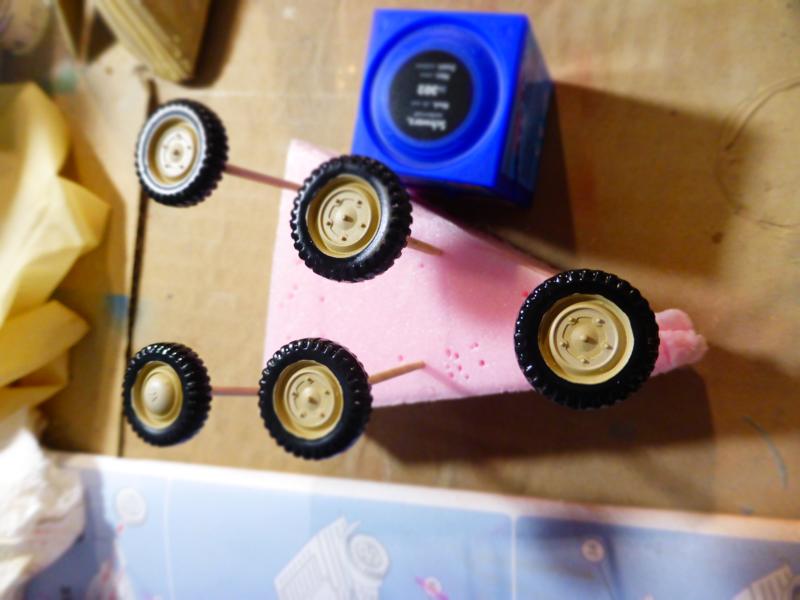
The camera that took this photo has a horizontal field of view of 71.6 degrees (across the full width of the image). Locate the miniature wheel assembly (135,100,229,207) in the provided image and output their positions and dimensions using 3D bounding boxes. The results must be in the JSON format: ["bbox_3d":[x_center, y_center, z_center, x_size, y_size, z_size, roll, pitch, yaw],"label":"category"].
[{"bbox_3d":[-0.043,-0.029,0.110,0.021,0.007,0.021,0,91,23],"label":"miniature wheel assembly"}]

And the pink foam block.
[{"bbox_3d":[0.016,-0.007,0.155,0.120,0.024,0.081,-1,94,22],"label":"pink foam block"}]

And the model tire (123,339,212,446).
[{"bbox_3d":[-0.047,0.019,0.113,0.021,0.007,0.021,0,82,24],"label":"model tire"}]

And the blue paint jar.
[{"bbox_3d":[0.015,-0.045,0.139,0.034,0.046,0.034,13,99,20],"label":"blue paint jar"}]

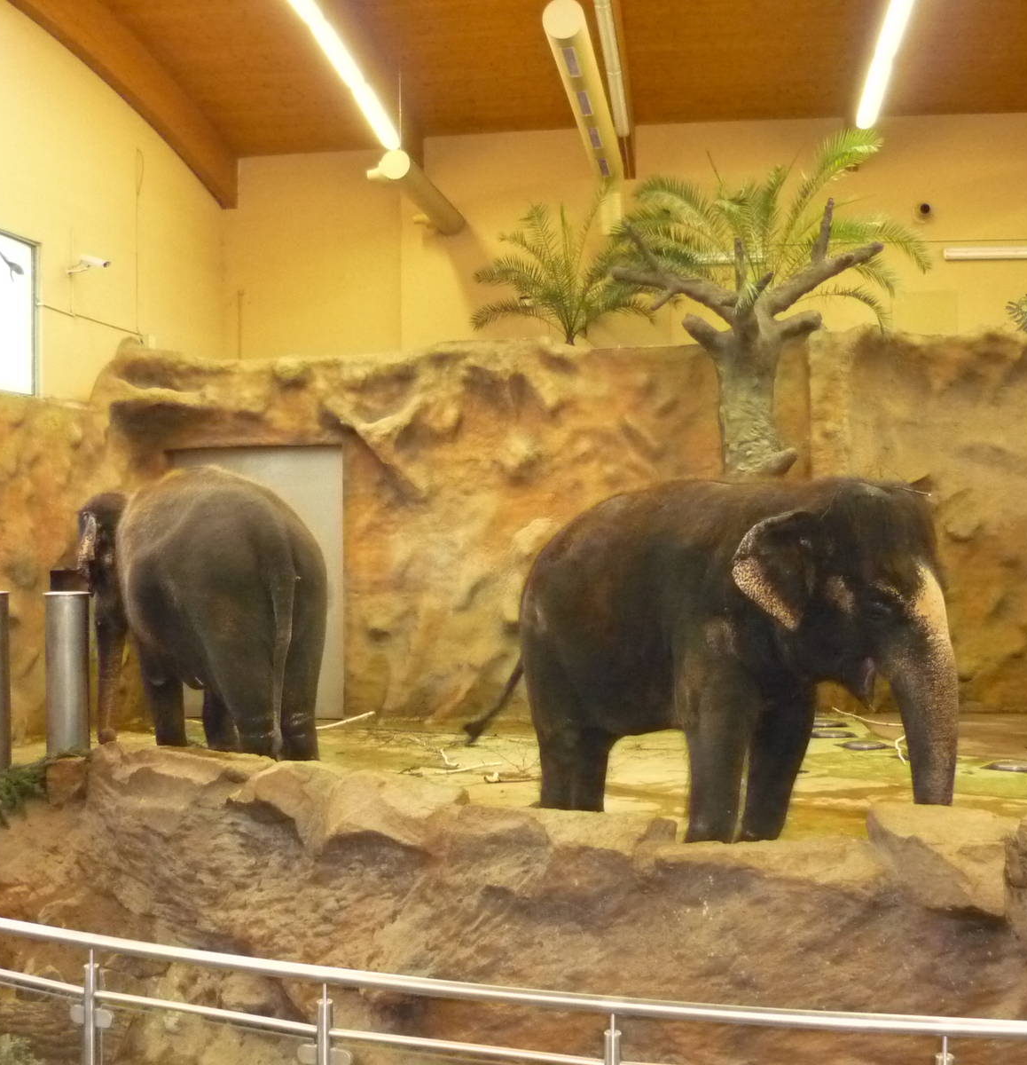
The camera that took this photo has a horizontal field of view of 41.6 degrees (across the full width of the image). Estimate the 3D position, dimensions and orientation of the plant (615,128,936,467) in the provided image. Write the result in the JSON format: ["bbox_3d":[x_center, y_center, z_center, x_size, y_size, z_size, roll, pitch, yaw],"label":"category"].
[{"bbox_3d":[2.935,-1.235,15.426,3.300,6.611,2.500,0,-1,5],"label":"plant"}]

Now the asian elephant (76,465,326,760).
[{"bbox_3d":[-2.692,0.782,11.993,1.400,2.640,2.860,1,-2,-43],"label":"asian elephant"}]

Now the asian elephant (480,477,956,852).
[{"bbox_3d":[1.132,0.809,9.027,3.100,2.440,1.300,-1,-1,34],"label":"asian elephant"}]

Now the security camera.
[{"bbox_3d":[-4.878,-3.080,15.563,0.480,0.220,0.130,15,4,20],"label":"security camera"}]

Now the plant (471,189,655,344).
[{"bbox_3d":[0.611,-3.238,16.565,2.150,1.900,1.900,0,-1,5],"label":"plant"}]

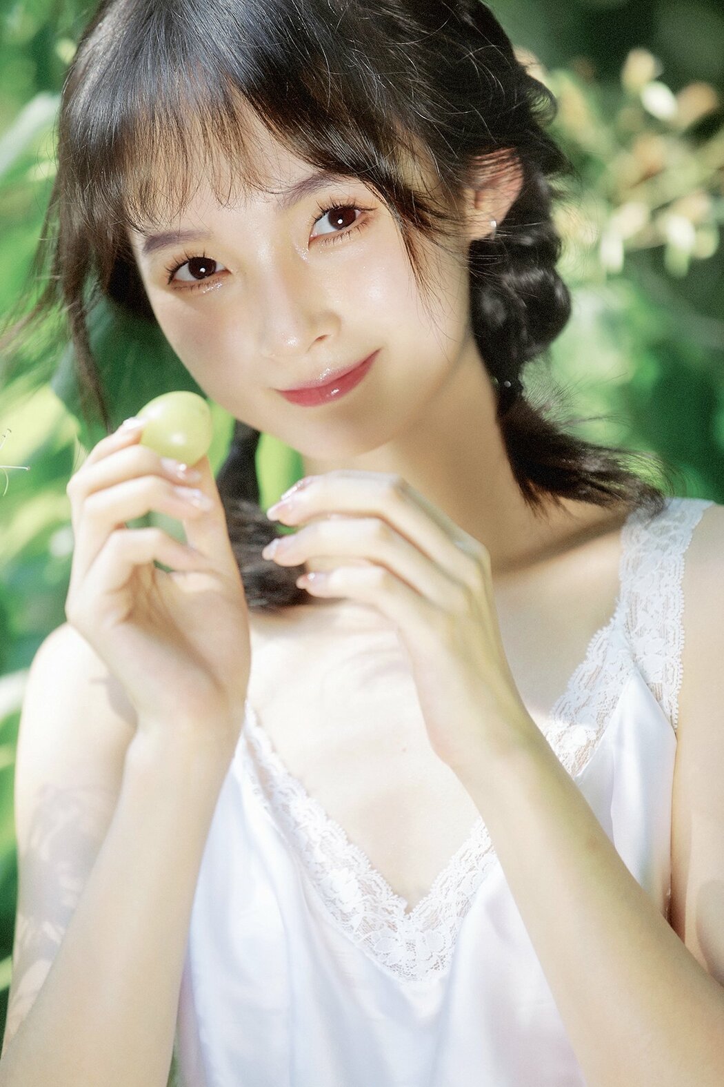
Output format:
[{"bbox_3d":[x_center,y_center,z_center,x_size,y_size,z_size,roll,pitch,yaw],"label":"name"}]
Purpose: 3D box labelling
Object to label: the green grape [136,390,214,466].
[{"bbox_3d":[-0.075,-0.046,2.920,0.030,0.030,0.030,0,3,0],"label":"green grape"}]

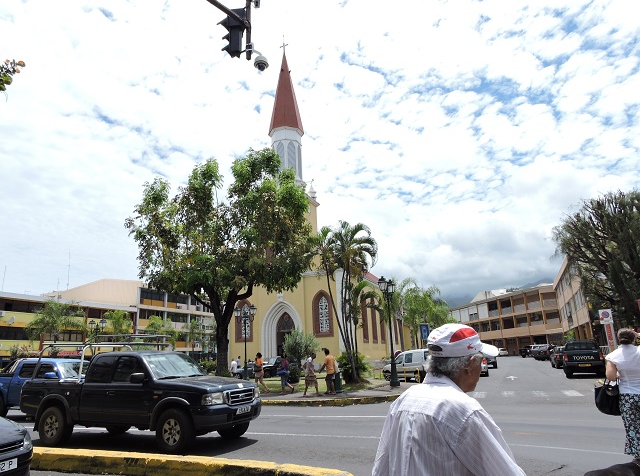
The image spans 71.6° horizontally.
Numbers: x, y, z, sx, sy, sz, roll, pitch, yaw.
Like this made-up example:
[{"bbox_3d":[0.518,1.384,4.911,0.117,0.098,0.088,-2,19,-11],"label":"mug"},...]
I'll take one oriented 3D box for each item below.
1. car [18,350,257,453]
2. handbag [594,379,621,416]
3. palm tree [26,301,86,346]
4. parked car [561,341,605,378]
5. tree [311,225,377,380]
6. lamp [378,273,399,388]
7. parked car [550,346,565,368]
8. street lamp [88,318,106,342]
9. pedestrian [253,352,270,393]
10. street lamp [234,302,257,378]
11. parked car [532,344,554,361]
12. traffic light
[{"bbox_3d":[-3.620,3.161,8.900,4.980,1.780,1.770,-9,-17,24],"label":"car"},{"bbox_3d":[2.871,1.587,4.400,0.310,0.370,0.160,-9,-17,27],"label":"handbag"},{"bbox_3d":[-18.653,7.424,30.671,4.200,6.204,4.200,-9,-17,23],"label":"palm tree"},{"bbox_3d":[14.120,6.581,24.163,1.770,1.780,5.200,-10,-17,26],"label":"parked car"},{"bbox_3d":[1.211,3.231,23.380,3.400,8.400,3.300,-3,-15,4],"label":"tree"},{"bbox_3d":[3.308,4.280,20.425,0.500,4.860,1.500,-9,-17,26],"label":"lamp"},{"bbox_3d":[16.852,8.049,30.317,1.700,1.430,4.200,-8,-16,23],"label":"parked car"},{"bbox_3d":[-15.876,8.179,31.347,1.500,4.886,0.500,-9,-17,23],"label":"street lamp"},{"bbox_3d":[-2.418,5.636,18.373,0.680,1.702,0.500,-9,-17,23],"label":"pedestrian"},{"bbox_3d":[-4.684,6.611,27.642,1.500,4.922,0.500,-9,-17,23],"label":"street lamp"},{"bbox_3d":[25.359,12.956,50.473,1.760,1.720,4.500,-7,-16,19],"label":"parked car"},{"bbox_3d":[-1.529,-3.604,7.800,0.420,0.930,0.370,-15,-20,37],"label":"traffic light"}]

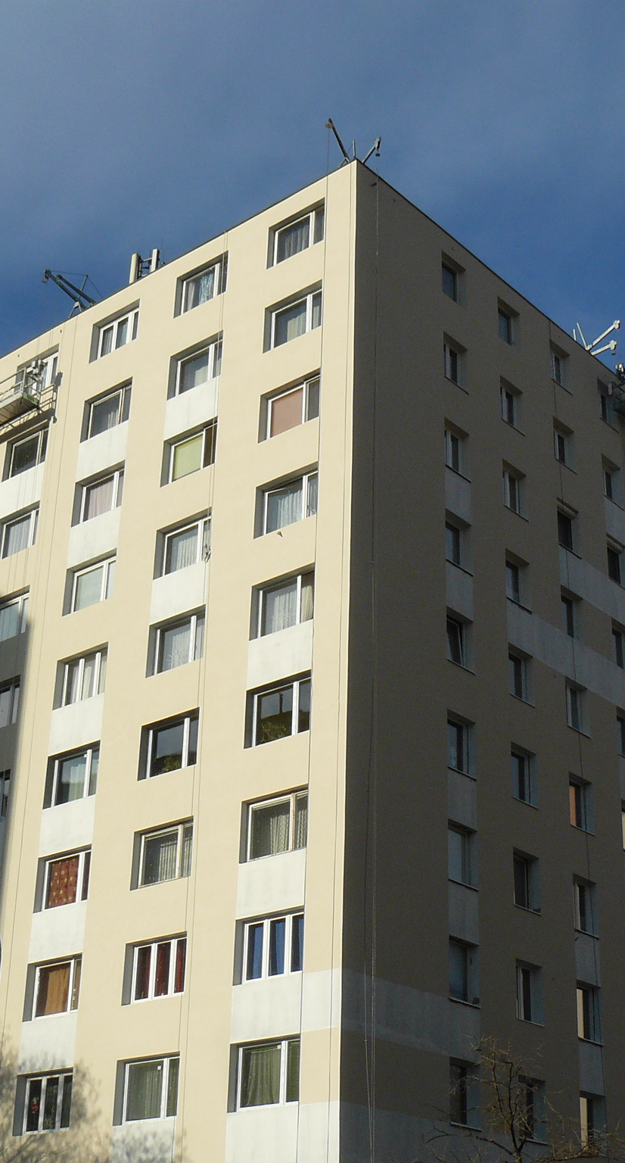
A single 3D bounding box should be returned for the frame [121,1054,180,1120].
[{"bbox_3d":[-3.494,11.355,35.964,2.050,1.460,0.120,-20,-34,36],"label":"frame"}]

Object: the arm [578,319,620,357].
[{"bbox_3d":[9.081,-7.683,51.008,1.600,0.950,0.500,-20,-34,36],"label":"arm"}]

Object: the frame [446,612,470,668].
[{"bbox_3d":[3.526,1.529,40.385,0.120,1.460,1.140,-20,-34,36],"label":"frame"}]

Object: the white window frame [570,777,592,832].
[{"bbox_3d":[6.948,5.937,42.759,0.120,1.460,1.140,-20,-34,36],"label":"white window frame"}]

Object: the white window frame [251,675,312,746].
[{"bbox_3d":[-0.643,3.080,37.530,2.050,1.460,0.120,-20,-34,36],"label":"white window frame"}]

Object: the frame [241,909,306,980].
[{"bbox_3d":[-0.773,7.960,35.040,2.050,1.460,0.120,-20,-34,36],"label":"frame"}]

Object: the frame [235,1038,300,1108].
[{"bbox_3d":[-0.830,10.361,33.816,2.050,1.460,0.120,-20,-34,36],"label":"frame"}]

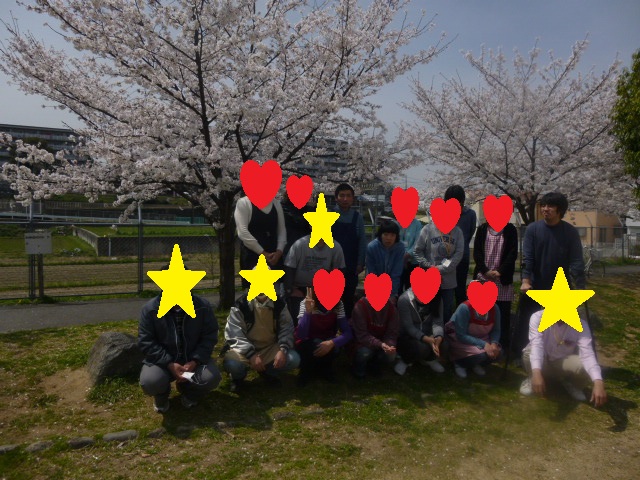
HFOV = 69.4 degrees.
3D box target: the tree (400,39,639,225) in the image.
[{"bbox_3d":[4.799,-1.851,10.900,5.600,5.600,5.400,-1,2,-20],"label":"tree"}]

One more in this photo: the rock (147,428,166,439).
[{"bbox_3d":[-0.985,1.168,2.785,0.115,0.055,0.090,0,0,-19],"label":"rock"}]

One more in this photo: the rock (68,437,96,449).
[{"bbox_3d":[-1.373,1.165,2.660,0.135,0.060,0.095,0,0,-19],"label":"rock"}]

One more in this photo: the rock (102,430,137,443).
[{"bbox_3d":[-1.183,1.165,2.740,0.195,0.060,0.105,0,0,-19],"label":"rock"}]

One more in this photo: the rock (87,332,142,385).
[{"bbox_3d":[-1.640,1.000,3.950,0.620,0.380,0.460,0,0,-14],"label":"rock"}]

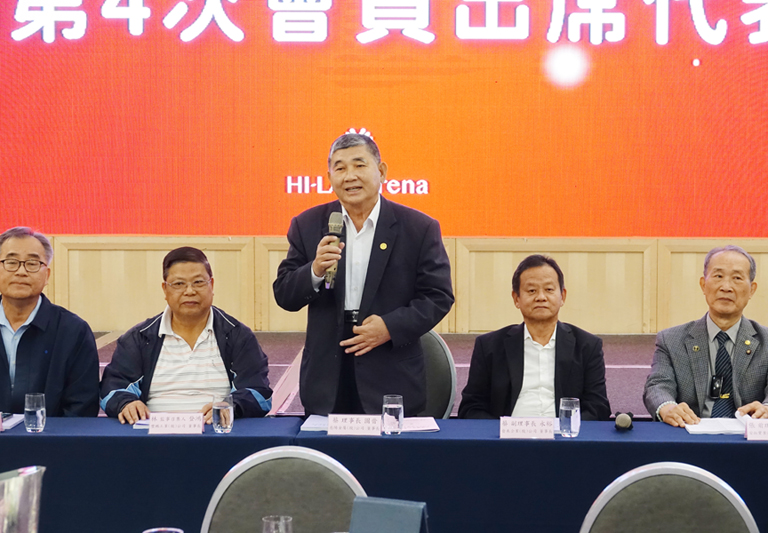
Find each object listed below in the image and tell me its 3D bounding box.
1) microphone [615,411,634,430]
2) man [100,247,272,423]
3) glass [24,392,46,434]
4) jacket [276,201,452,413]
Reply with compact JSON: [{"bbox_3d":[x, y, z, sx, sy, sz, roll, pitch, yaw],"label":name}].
[{"bbox_3d":[0.781,0.498,5.557,0.056,0.056,0.250,0,2,7],"label":"microphone"},{"bbox_3d":[-0.663,0.599,5.804,0.575,1.322,0.750,0,2,-2],"label":"man"},{"bbox_3d":[-1.103,0.463,5.412,0.065,0.119,0.065,0,2,2],"label":"glass"},{"bbox_3d":[-0.069,0.147,5.914,0.605,0.780,0.380,0,2,7],"label":"jacket"}]

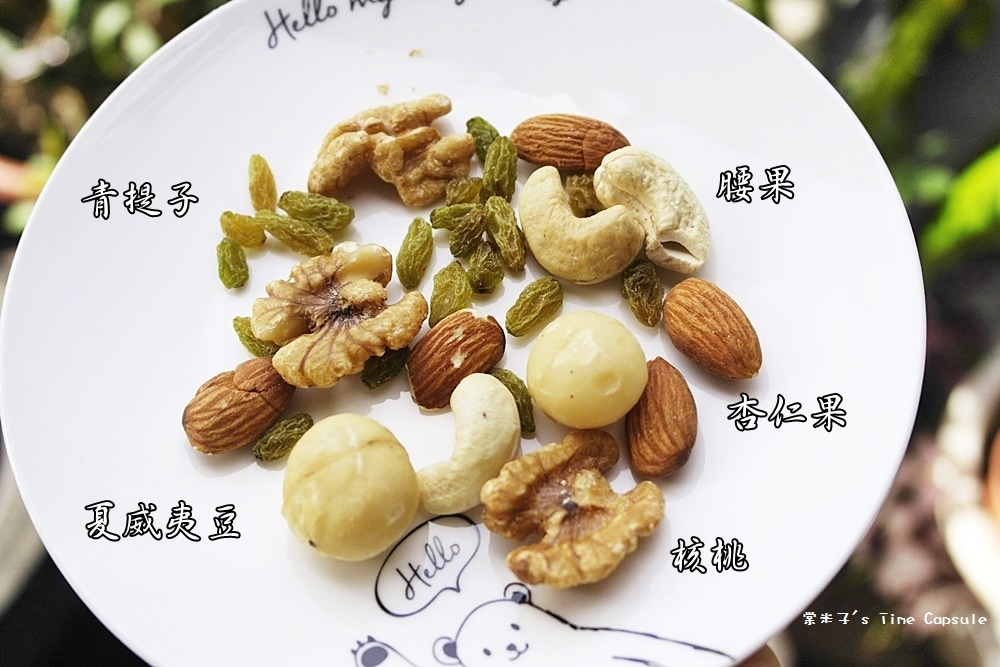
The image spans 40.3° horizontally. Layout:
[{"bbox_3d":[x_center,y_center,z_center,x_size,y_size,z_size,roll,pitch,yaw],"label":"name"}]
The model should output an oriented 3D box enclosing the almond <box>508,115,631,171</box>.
[{"bbox_3d":[0.014,-0.037,0.264,0.024,0.008,0.012,8,63,8],"label":"almond"}]

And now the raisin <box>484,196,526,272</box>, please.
[{"bbox_3d":[0.001,-0.018,0.239,0.005,0.006,0.016,-16,63,-4],"label":"raisin"}]

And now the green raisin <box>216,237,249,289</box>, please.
[{"bbox_3d":[-0.048,-0.013,0.241,0.005,0.005,0.010,-16,63,-4],"label":"green raisin"}]

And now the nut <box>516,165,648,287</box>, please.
[{"bbox_3d":[0.012,-0.018,0.237,0.025,0.011,0.018,32,69,19],"label":"nut"}]

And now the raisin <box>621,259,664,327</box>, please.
[{"bbox_3d":[0.024,-0.007,0.233,0.007,0.006,0.013,5,63,7],"label":"raisin"}]

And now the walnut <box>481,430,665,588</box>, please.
[{"bbox_3d":[0.012,0.029,0.232,0.030,0.014,0.024,-27,64,-10],"label":"walnut"}]

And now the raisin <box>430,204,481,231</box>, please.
[{"bbox_3d":[-0.008,-0.023,0.266,0.012,0.004,0.005,-12,62,-3],"label":"raisin"}]

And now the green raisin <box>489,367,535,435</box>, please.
[{"bbox_3d":[0.002,0.012,0.247,0.005,0.004,0.014,-23,63,-8],"label":"green raisin"}]

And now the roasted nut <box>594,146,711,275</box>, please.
[{"bbox_3d":[0.027,-0.022,0.237,0.013,0.012,0.028,-33,65,-12],"label":"roasted nut"}]

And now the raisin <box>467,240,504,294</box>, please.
[{"bbox_3d":[-0.003,-0.012,0.253,0.006,0.005,0.011,-3,62,2],"label":"raisin"}]

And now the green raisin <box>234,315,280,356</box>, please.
[{"bbox_3d":[-0.042,0.001,0.234,0.013,0.006,0.005,39,72,21],"label":"green raisin"}]

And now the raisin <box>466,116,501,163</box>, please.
[{"bbox_3d":[-0.003,-0.038,0.274,0.006,0.005,0.013,-21,63,-7],"label":"raisin"}]

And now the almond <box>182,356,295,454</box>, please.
[{"bbox_3d":[-0.047,0.013,0.247,0.022,0.009,0.015,-34,65,-13],"label":"almond"}]

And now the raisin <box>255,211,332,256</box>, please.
[{"bbox_3d":[-0.039,-0.019,0.260,0.017,0.005,0.006,26,67,16],"label":"raisin"}]

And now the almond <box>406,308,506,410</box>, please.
[{"bbox_3d":[-0.008,0.005,0.249,0.021,0.009,0.014,-41,67,-16],"label":"almond"}]

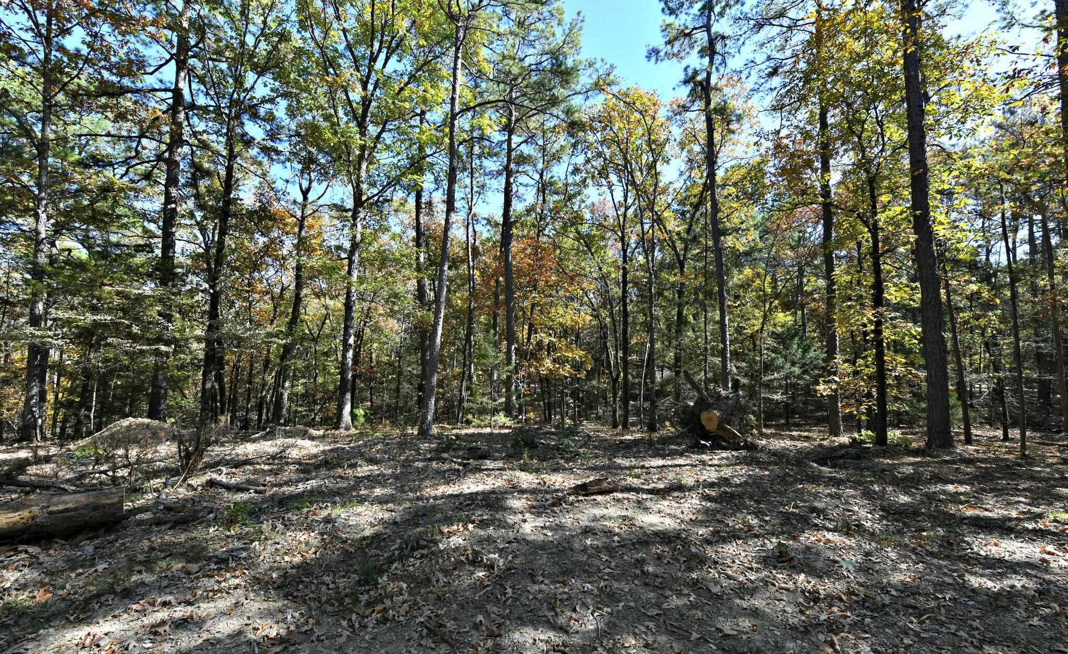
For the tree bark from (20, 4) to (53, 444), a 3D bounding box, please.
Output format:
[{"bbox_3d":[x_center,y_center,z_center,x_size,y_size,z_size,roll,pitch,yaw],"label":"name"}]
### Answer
[{"bbox_3d":[-10.003,-2.259,8.408,0.250,9.072,0.250,-2,-4,0],"label":"tree bark"}]

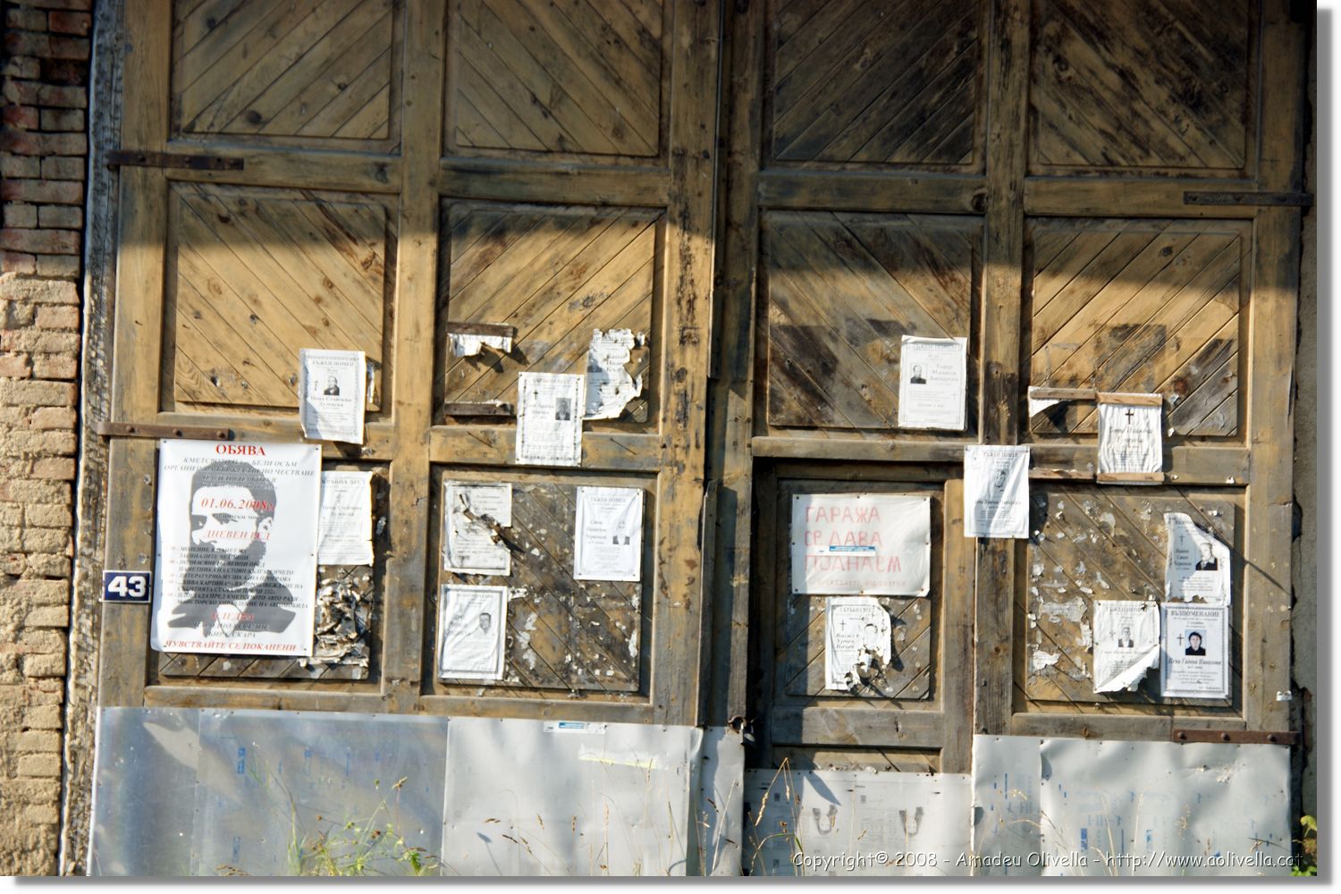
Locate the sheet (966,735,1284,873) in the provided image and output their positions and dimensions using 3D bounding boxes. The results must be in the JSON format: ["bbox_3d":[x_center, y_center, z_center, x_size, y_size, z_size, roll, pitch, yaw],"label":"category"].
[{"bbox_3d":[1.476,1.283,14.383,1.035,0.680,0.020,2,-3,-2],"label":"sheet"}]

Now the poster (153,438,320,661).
[{"bbox_3d":[-1.389,0.323,14.331,0.515,0.682,0.012,2,-3,-2],"label":"poster"}]

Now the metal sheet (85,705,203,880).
[{"bbox_3d":[-1.681,1.173,14.330,0.340,0.680,0.015,3,0,0],"label":"metal sheet"}]

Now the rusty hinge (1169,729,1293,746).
[{"bbox_3d":[1.810,0.932,14.344,0.405,0.042,0.020,1,-2,0],"label":"rusty hinge"}]

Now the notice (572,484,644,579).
[{"bbox_3d":[-0.199,0.282,14.376,0.213,0.297,0.010,2,-3,-2],"label":"notice"}]

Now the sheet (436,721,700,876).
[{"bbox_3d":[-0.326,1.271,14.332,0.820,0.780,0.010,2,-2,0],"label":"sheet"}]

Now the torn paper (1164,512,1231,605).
[{"bbox_3d":[1.697,0.361,14.381,0.210,0.297,0.015,2,-2,0],"label":"torn paper"}]

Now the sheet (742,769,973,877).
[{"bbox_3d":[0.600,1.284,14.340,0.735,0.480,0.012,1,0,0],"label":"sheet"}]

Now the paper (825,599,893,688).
[{"bbox_3d":[0.604,0.631,14.360,0.211,0.298,0.020,1,0,0],"label":"paper"}]

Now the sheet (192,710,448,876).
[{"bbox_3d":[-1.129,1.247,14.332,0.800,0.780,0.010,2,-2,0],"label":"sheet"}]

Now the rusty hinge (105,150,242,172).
[{"bbox_3d":[-1.594,-0.922,14.396,0.440,0.045,0.020,3,-2,0],"label":"rusty hinge"}]

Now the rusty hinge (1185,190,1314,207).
[{"bbox_3d":[1.875,-0.805,14.477,0.420,0.045,0.020,2,-3,-2],"label":"rusty hinge"}]

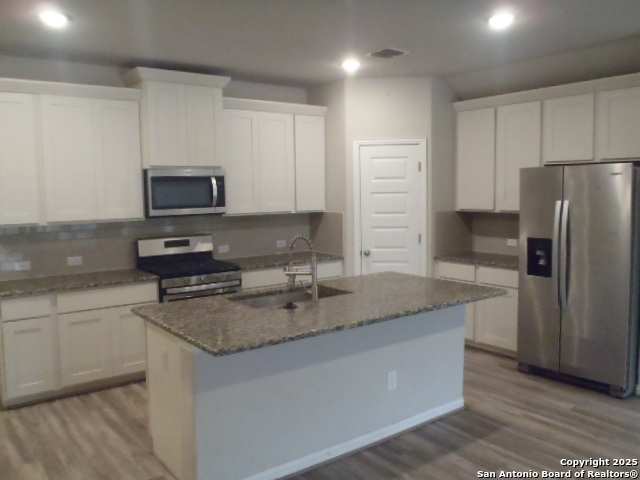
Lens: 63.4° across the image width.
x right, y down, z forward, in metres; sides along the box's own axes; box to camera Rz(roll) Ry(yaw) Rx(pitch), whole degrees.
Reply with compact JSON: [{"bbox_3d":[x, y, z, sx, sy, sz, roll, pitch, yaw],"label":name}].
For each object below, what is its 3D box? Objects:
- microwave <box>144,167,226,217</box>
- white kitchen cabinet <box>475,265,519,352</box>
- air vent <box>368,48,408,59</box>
[{"bbox_3d":[-1.320,-0.456,4.933,0.753,0.422,0.420,-5,7,-36],"label":"microwave"},{"bbox_3d":[1.918,0.636,5.088,0.625,0.810,0.500,-5,7,-36],"label":"white kitchen cabinet"},{"bbox_3d":[0.578,-1.588,4.421,0.285,0.020,0.285,-5,6,-36],"label":"air vent"}]

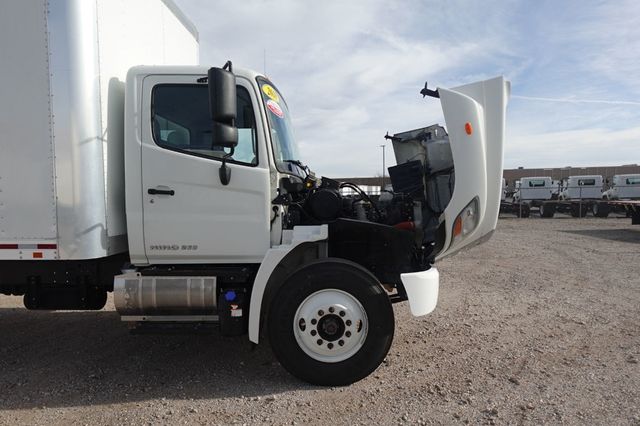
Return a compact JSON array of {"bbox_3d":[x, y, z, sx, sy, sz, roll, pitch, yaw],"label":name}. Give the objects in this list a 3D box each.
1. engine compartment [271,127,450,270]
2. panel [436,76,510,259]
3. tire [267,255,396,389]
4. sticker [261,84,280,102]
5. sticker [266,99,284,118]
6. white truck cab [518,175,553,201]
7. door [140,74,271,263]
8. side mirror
[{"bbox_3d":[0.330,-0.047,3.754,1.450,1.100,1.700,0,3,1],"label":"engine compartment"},{"bbox_3d":[1.360,-0.439,3.780,0.820,1.530,2.000,0,3,1],"label":"panel"},{"bbox_3d":[0.095,0.899,2.995,1.030,1.030,0.280,0,3,1],"label":"tire"},{"bbox_3d":[-0.418,-1.028,3.063,0.020,0.145,0.240,-25,-9,27],"label":"sticker"},{"bbox_3d":[-0.379,-0.903,3.071,0.020,0.145,0.240,-21,-7,27],"label":"sticker"},{"bbox_3d":[16.423,-1.857,27.242,2.150,1.750,1.600,1,4,20],"label":"white truck cab"},{"bbox_3d":[-0.930,-0.364,2.953,1.060,1.550,0.200,0,3,1],"label":"door"},{"bbox_3d":[-0.701,-0.773,2.588,0.125,0.570,0.210,1,4,15],"label":"side mirror"}]

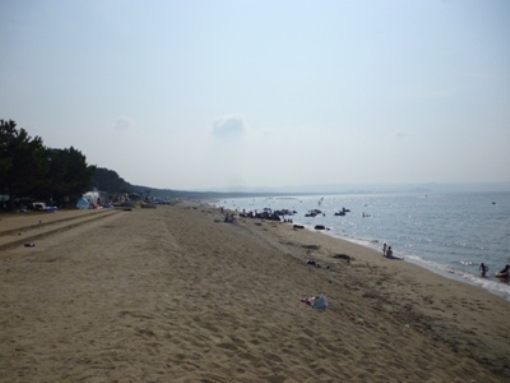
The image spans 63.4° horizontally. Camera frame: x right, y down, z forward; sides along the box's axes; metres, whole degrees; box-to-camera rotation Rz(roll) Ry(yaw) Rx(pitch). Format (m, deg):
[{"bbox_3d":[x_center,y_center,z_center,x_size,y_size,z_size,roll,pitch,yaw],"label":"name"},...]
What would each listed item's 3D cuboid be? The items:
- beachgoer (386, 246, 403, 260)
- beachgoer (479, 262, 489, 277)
[{"bbox_3d":[9.716,4.262,28.600,1.020,0.870,0.500,0,0,-16],"label":"beachgoer"},{"bbox_3d":[12.624,4.420,22.800,0.430,0.950,0.300,-1,0,41],"label":"beachgoer"}]

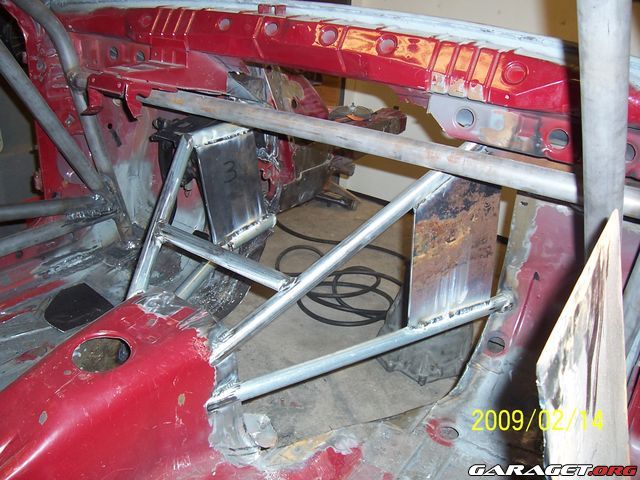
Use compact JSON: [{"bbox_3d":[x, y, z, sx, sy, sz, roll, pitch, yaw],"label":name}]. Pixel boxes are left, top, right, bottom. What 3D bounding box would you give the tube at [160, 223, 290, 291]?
[{"bbox_3d":[-0.180,0.028,1.130,0.310,0.031,0.031,20,32,30],"label":"tube"}]

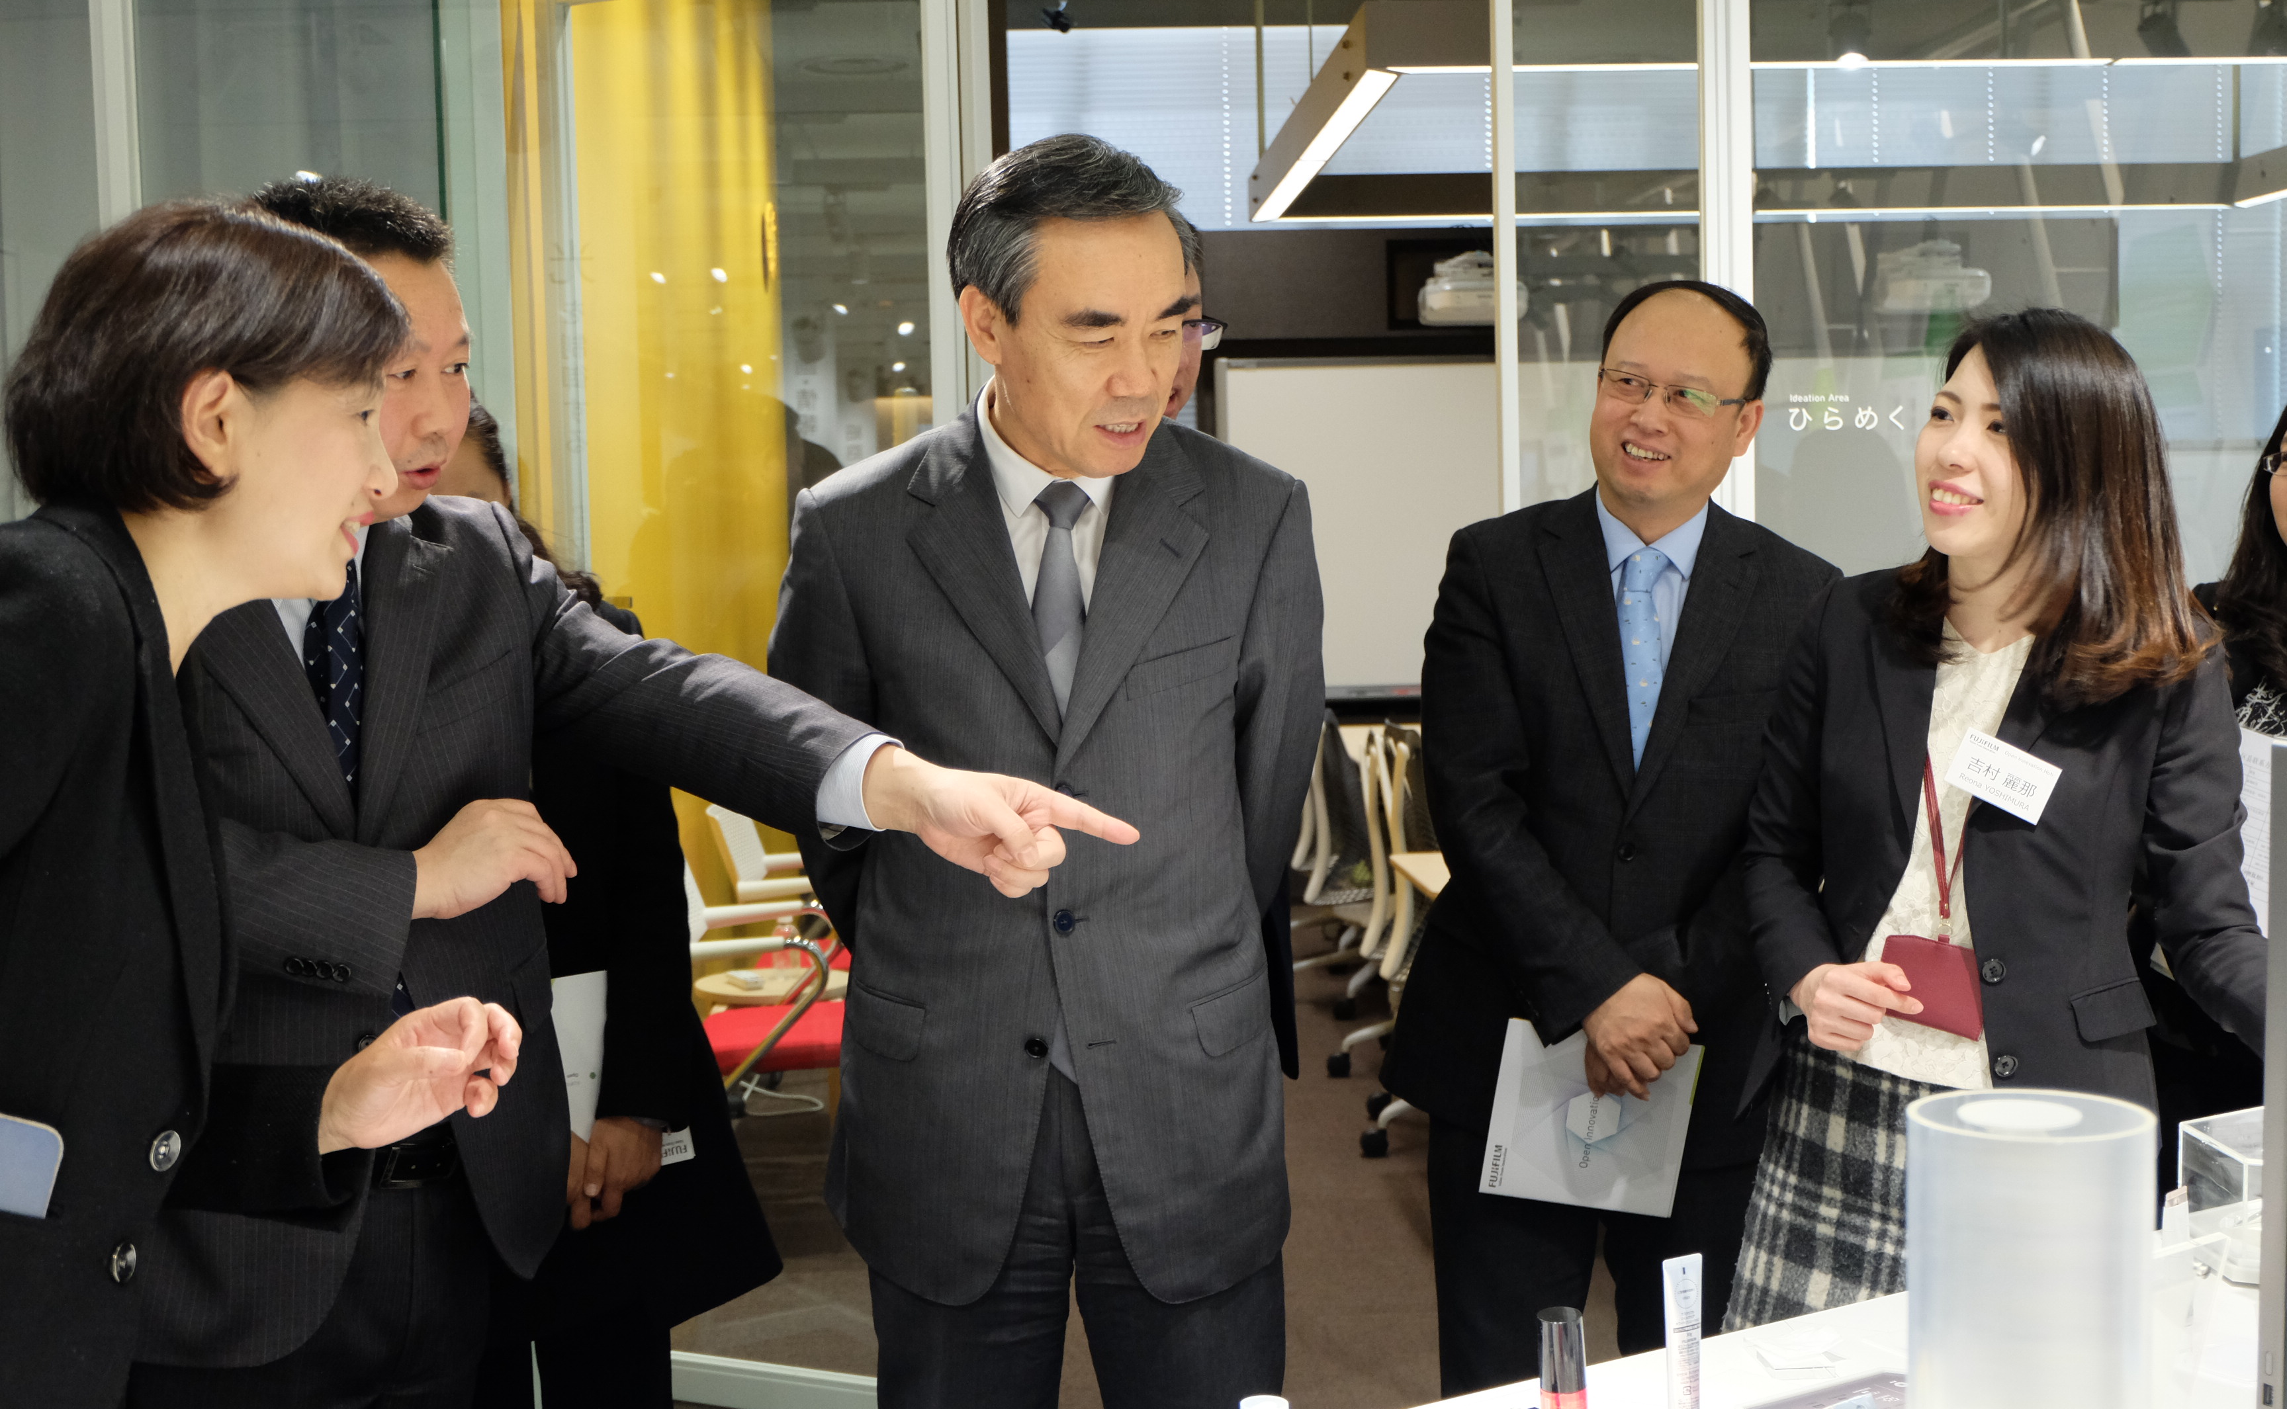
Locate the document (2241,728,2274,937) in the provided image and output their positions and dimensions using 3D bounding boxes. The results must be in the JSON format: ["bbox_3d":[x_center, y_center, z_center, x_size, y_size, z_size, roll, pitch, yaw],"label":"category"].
[{"bbox_3d":[1.210,0.181,2.820,0.210,0.297,0.006,16,-6,7],"label":"document"}]

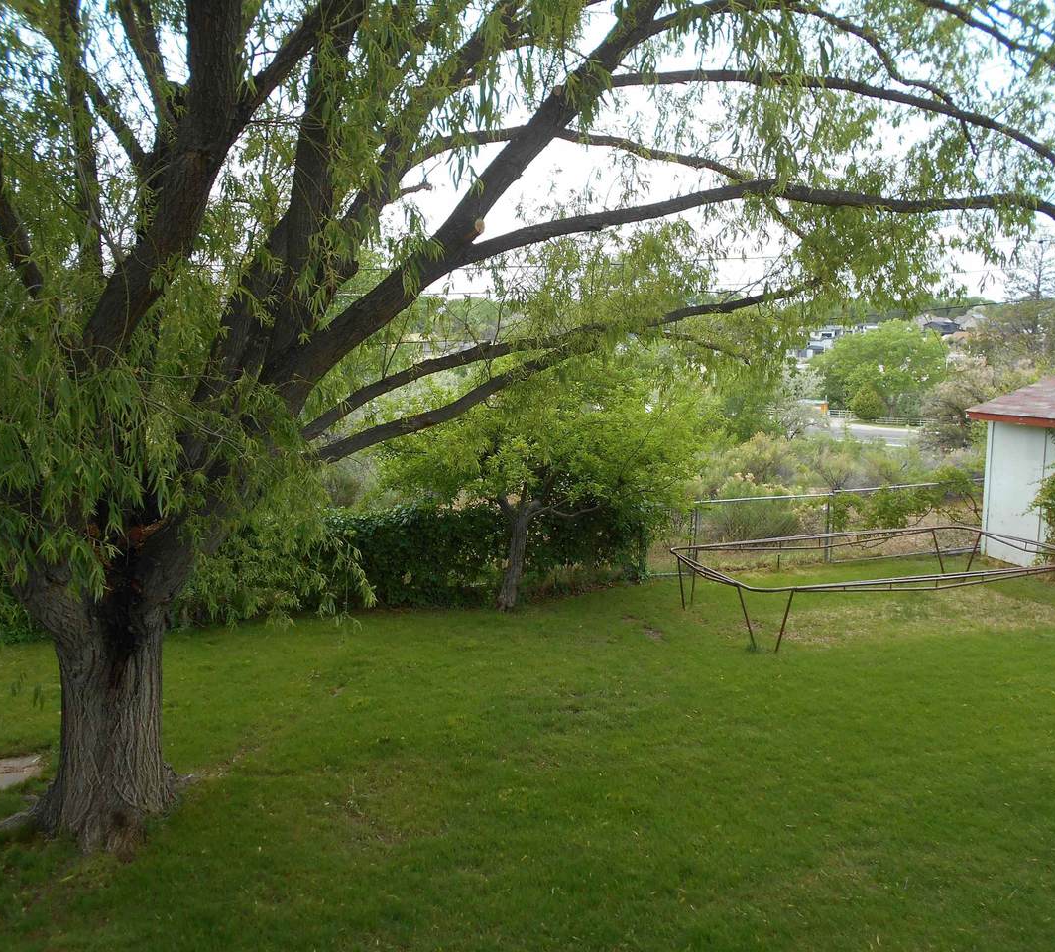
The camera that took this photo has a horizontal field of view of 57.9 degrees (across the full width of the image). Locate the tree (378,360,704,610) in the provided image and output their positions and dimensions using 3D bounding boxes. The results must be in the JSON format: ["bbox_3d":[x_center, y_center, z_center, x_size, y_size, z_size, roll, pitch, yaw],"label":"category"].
[{"bbox_3d":[0.219,0.113,14.500,4.700,3.700,4.100,-1,9,0],"label":"tree"}]

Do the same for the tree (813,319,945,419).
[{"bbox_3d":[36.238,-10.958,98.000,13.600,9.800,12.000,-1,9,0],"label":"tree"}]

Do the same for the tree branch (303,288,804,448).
[{"bbox_3d":[0.512,-1.160,9.450,5.300,1.650,1.200,-4,9,-21],"label":"tree branch"}]

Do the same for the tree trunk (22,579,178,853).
[{"bbox_3d":[-3.749,1.995,8.333,1.200,2.100,1.050,-5,9,-24],"label":"tree trunk"}]

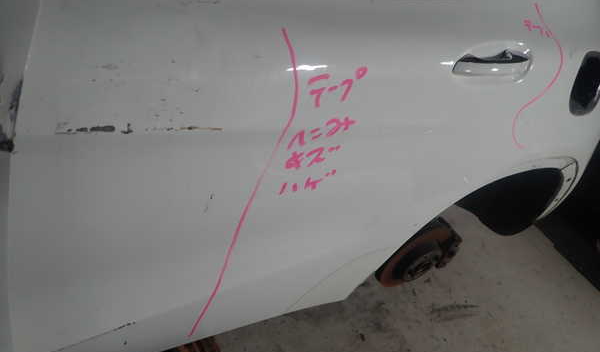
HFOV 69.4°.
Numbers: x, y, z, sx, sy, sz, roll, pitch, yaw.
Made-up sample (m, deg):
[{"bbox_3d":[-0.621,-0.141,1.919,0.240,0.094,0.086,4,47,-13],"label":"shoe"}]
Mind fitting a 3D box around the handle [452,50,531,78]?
[{"bbox_3d":[0.325,-0.191,0.735,0.212,0.038,0.045,-11,50,-39],"label":"handle"}]

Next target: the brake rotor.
[{"bbox_3d":[0.366,0.256,1.325,0.288,0.288,0.060,-4,46,-35],"label":"brake rotor"}]

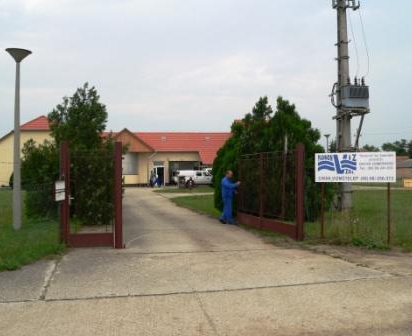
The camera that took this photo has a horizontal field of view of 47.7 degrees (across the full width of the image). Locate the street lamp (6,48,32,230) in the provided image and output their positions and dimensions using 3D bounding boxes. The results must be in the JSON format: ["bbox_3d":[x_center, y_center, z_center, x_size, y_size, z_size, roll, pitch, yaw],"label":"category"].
[{"bbox_3d":[-5.572,-0.868,13.900,0.780,5.390,0.780,0,-1,0],"label":"street lamp"}]

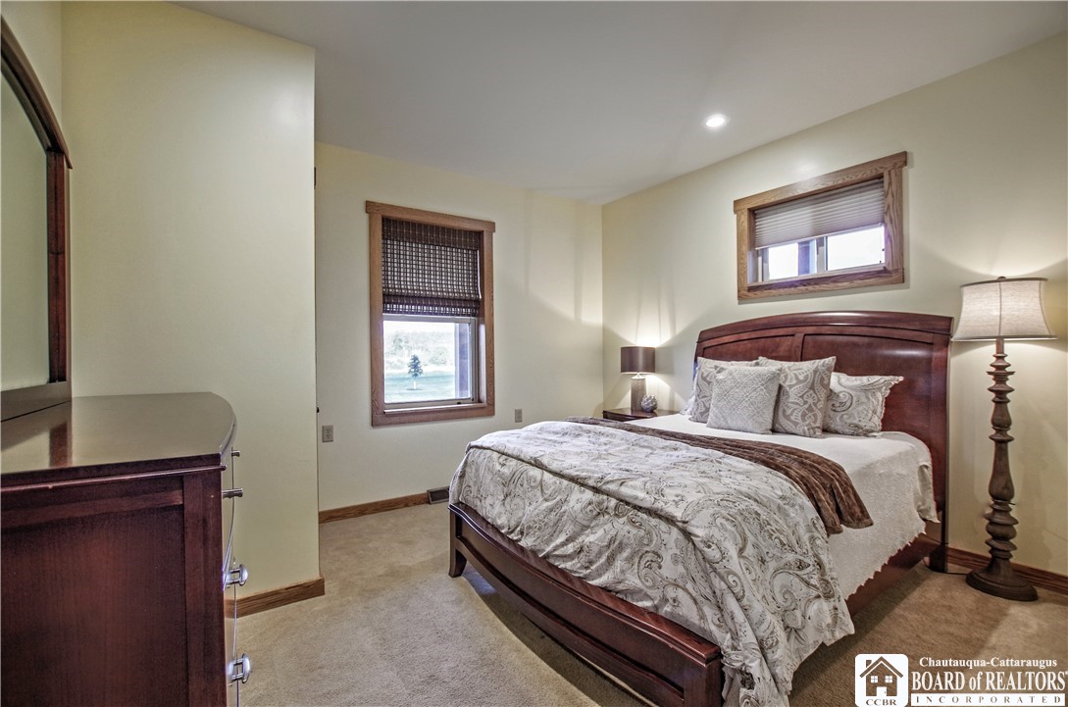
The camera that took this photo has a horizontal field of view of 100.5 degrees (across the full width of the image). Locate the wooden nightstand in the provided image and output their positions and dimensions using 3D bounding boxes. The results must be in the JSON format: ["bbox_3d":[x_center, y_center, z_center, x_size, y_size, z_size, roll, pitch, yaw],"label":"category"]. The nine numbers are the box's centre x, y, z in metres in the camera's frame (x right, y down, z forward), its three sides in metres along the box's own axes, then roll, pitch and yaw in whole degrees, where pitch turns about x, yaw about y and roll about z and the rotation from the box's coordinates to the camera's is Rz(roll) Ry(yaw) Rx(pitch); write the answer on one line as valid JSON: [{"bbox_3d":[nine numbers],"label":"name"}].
[{"bbox_3d":[0.985,0.860,3.940,0.430,0.660,0.660,0,0,-36],"label":"wooden nightstand"}]

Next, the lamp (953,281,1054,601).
[{"bbox_3d":[2.362,0.395,2.250,0.350,1.573,0.350,0,0,-36],"label":"lamp"}]

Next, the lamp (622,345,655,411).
[{"bbox_3d":[0.950,0.232,4.040,0.306,0.590,0.306,0,0,0],"label":"lamp"}]

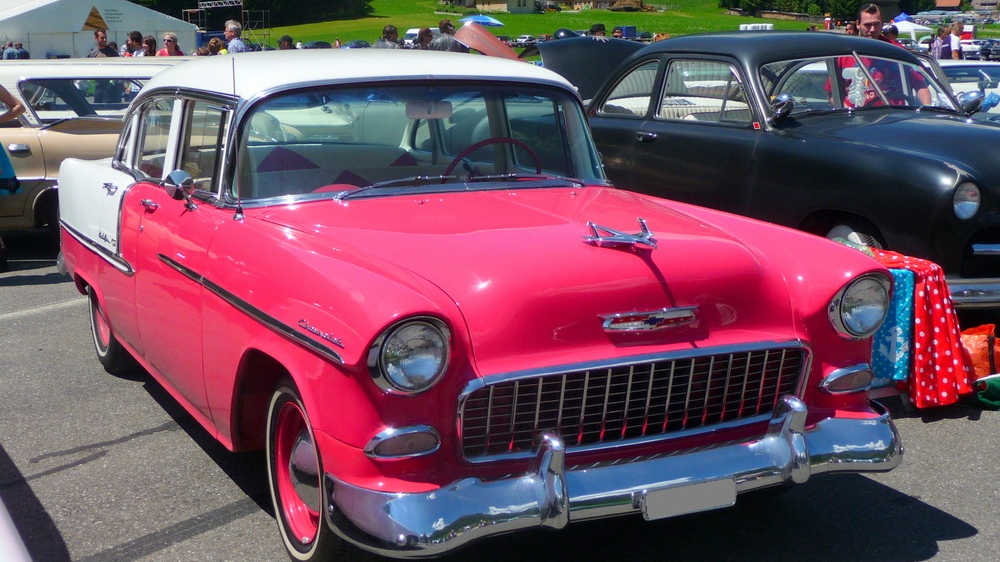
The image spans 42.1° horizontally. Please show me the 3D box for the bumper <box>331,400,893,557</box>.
[{"bbox_3d":[0.440,0.482,3.564,1.860,0.300,0.340,-5,11,-27],"label":"bumper"}]

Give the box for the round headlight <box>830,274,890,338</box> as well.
[{"bbox_3d":[1.068,0.073,3.884,0.205,0.205,0.130,-5,11,-27],"label":"round headlight"}]

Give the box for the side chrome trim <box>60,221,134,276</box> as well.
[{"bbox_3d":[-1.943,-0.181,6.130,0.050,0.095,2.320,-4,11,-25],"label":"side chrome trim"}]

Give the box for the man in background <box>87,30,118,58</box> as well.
[{"bbox_3d":[-4.922,-2.208,16.151,0.520,1.800,0.320,-7,12,-36],"label":"man in background"}]

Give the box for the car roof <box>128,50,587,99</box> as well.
[{"bbox_3d":[-0.692,-0.875,5.540,1.400,0.240,1.920,-5,11,-27],"label":"car roof"}]

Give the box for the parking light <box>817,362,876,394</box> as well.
[{"bbox_3d":[1.051,0.290,3.918,0.230,0.095,0.100,-5,11,-27],"label":"parking light"}]

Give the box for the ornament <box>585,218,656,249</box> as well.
[{"bbox_3d":[0.367,-0.120,3.610,0.225,0.080,0.240,-5,11,-27],"label":"ornament"}]

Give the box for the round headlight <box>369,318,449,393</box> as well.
[{"bbox_3d":[-0.230,0.180,3.214,0.205,0.205,0.130,-5,11,-27],"label":"round headlight"}]

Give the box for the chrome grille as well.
[{"bbox_3d":[0.404,0.310,3.607,1.160,0.240,0.090,-5,11,-27],"label":"chrome grille"}]

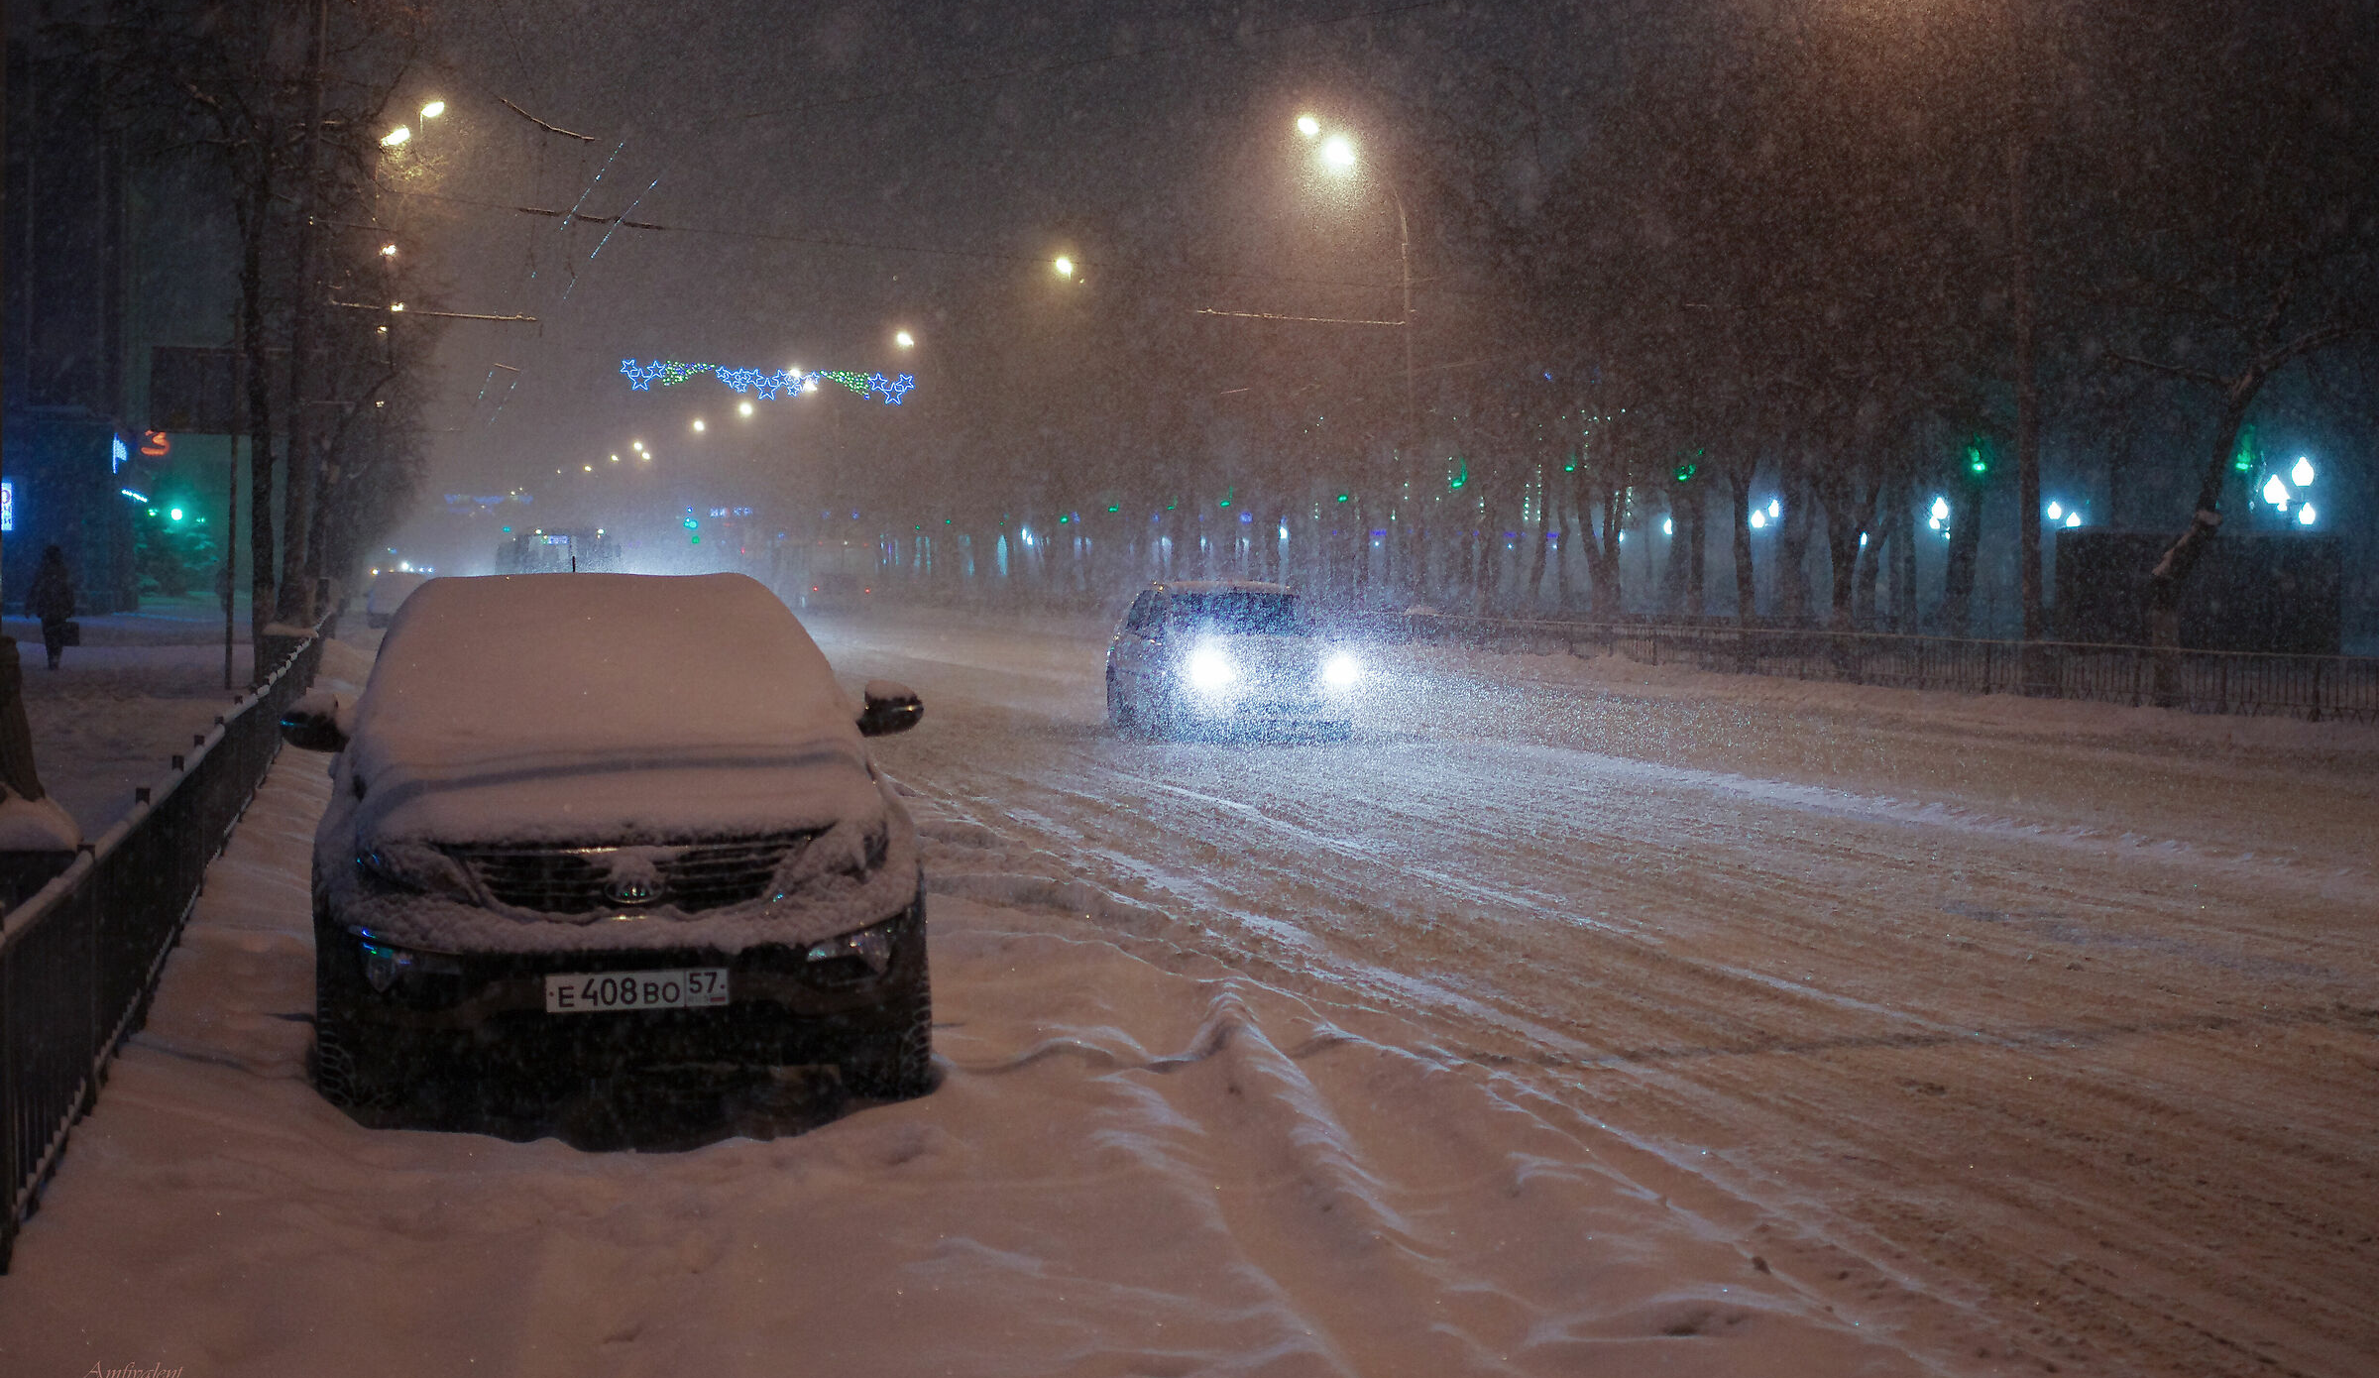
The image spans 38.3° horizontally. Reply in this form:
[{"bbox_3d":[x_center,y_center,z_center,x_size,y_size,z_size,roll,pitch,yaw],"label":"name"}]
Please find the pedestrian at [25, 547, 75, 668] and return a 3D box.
[{"bbox_3d":[-15.592,-1.108,47.000,0.640,1.710,0.420,0,2,-13],"label":"pedestrian"}]

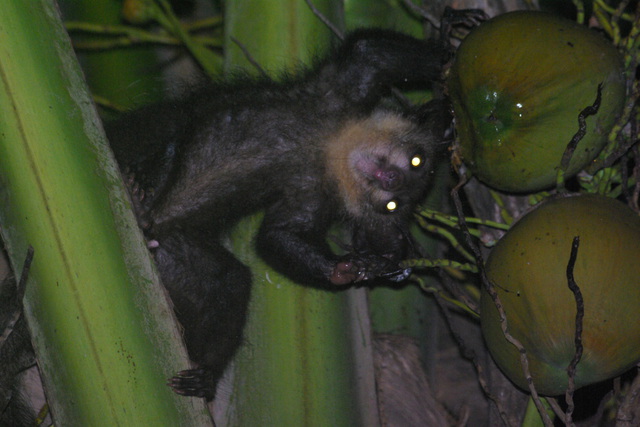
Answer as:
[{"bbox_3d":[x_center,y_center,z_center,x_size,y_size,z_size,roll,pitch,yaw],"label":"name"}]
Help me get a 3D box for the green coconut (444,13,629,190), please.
[{"bbox_3d":[0.219,-0.112,5.100,0.177,0.177,0.200,0,7,28],"label":"green coconut"}]

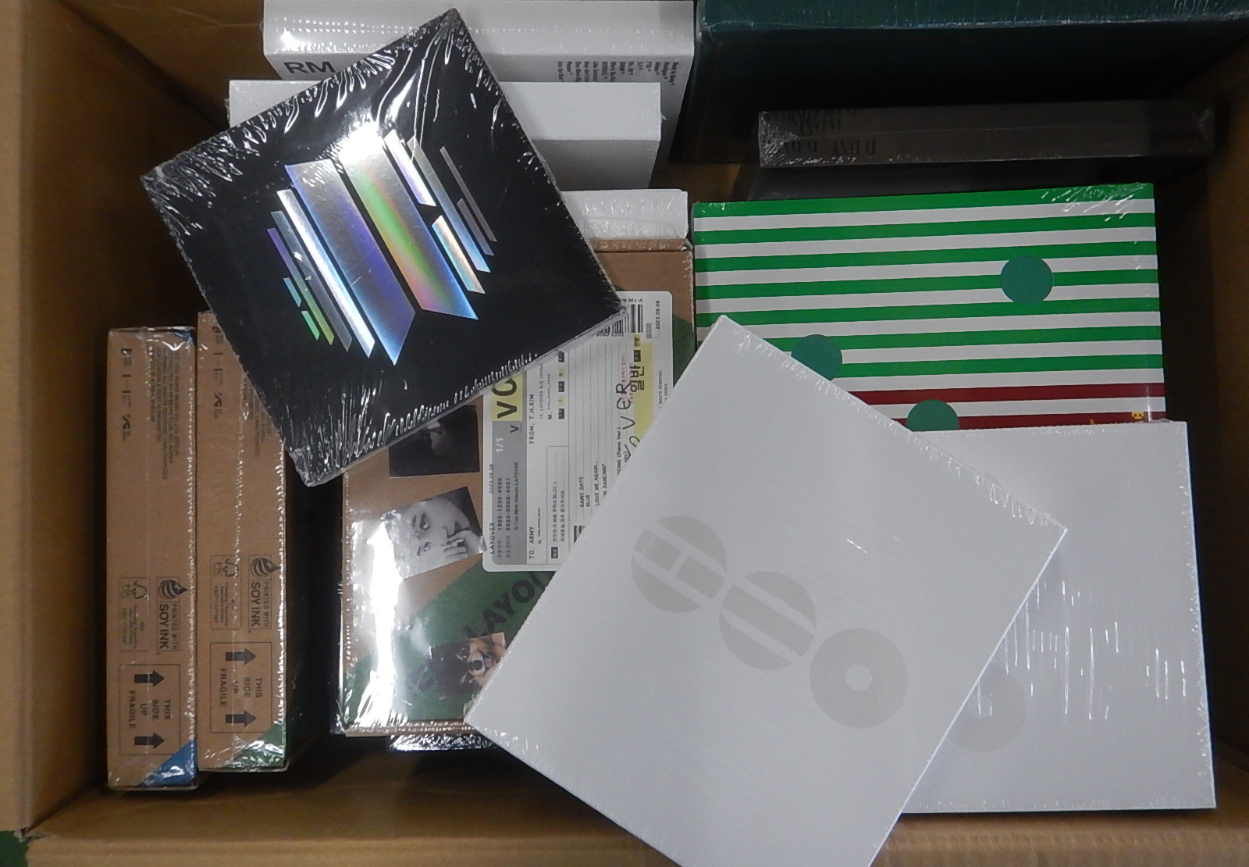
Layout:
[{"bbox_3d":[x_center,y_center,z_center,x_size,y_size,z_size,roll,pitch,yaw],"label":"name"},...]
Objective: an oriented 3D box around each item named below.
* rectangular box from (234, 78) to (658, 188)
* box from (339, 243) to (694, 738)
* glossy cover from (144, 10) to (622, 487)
[{"bbox_3d":[-0.086,-0.146,0.477,0.200,0.153,0.028,0,88,-2],"label":"rectangular box"},{"bbox_3d":[-0.046,0.024,0.399,0.153,0.041,0.216,-1,89,-1],"label":"box"},{"bbox_3d":[-0.099,-0.076,0.363,0.142,0.022,0.142,-29,89,0],"label":"glossy cover"}]

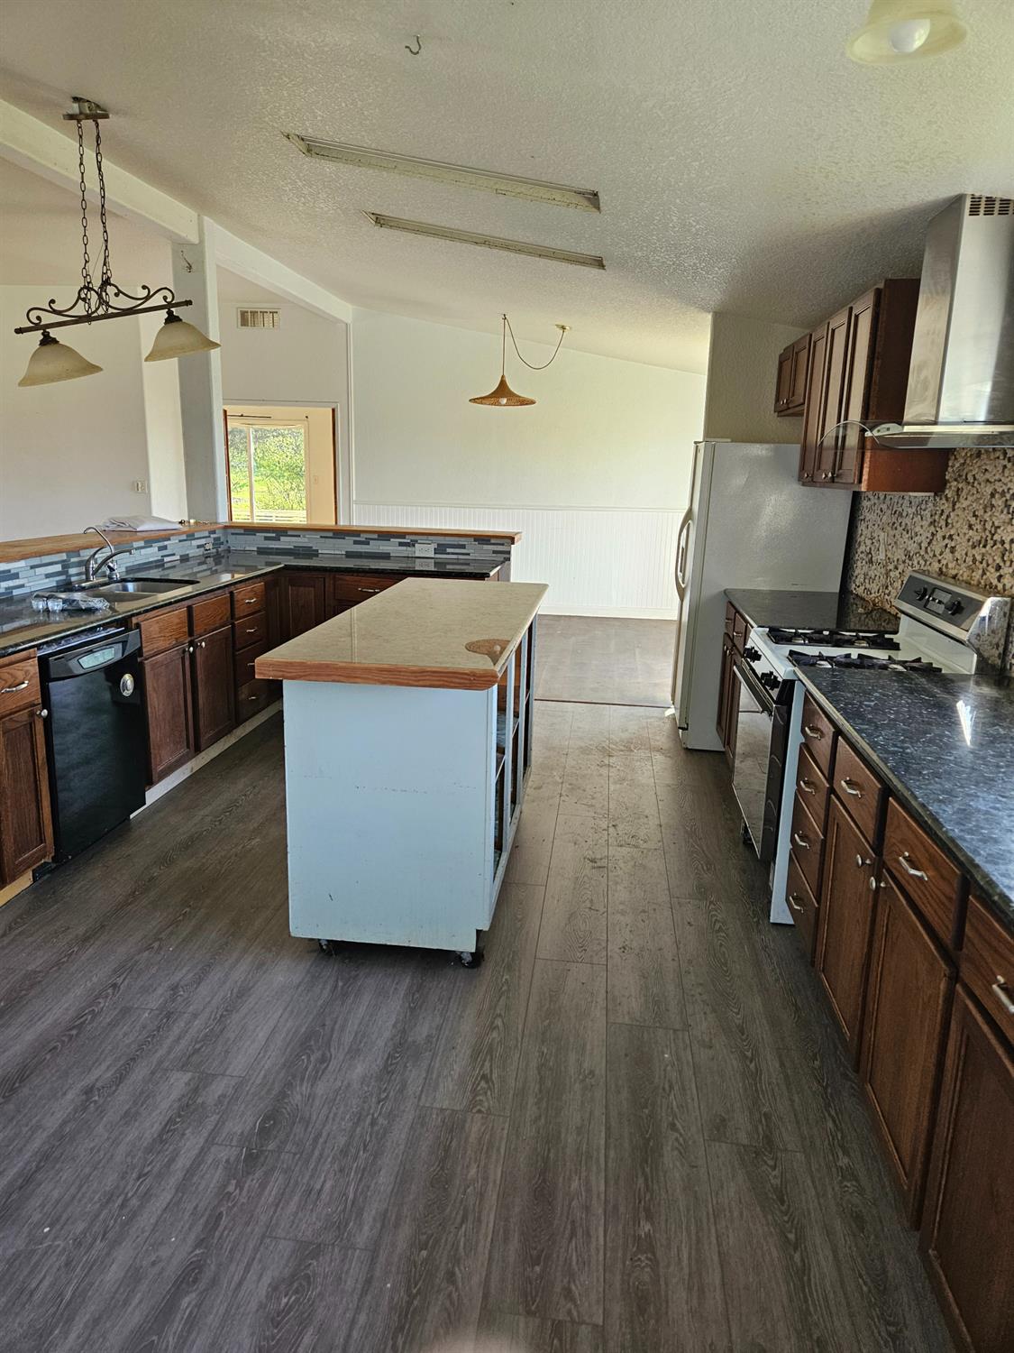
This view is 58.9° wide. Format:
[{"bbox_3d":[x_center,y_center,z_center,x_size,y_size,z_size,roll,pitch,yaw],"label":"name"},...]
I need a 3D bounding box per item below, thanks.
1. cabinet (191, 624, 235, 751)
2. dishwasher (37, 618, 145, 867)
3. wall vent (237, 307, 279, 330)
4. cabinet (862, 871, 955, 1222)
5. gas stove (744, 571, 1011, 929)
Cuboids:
[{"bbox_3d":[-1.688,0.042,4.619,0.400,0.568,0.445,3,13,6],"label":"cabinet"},{"bbox_3d":[-1.827,0.242,3.461,0.606,0.795,0.601,3,13,6],"label":"dishwasher"},{"bbox_3d":[-2.515,-3.624,9.101,0.448,0.199,0.030,3,13,6],"label":"wall vent"},{"bbox_3d":[1.021,0.760,1.864,0.400,0.546,0.429,3,13,6],"label":"cabinet"},{"bbox_3d":[1.255,0.222,3.363,0.734,1.173,0.757,3,13,6],"label":"gas stove"}]

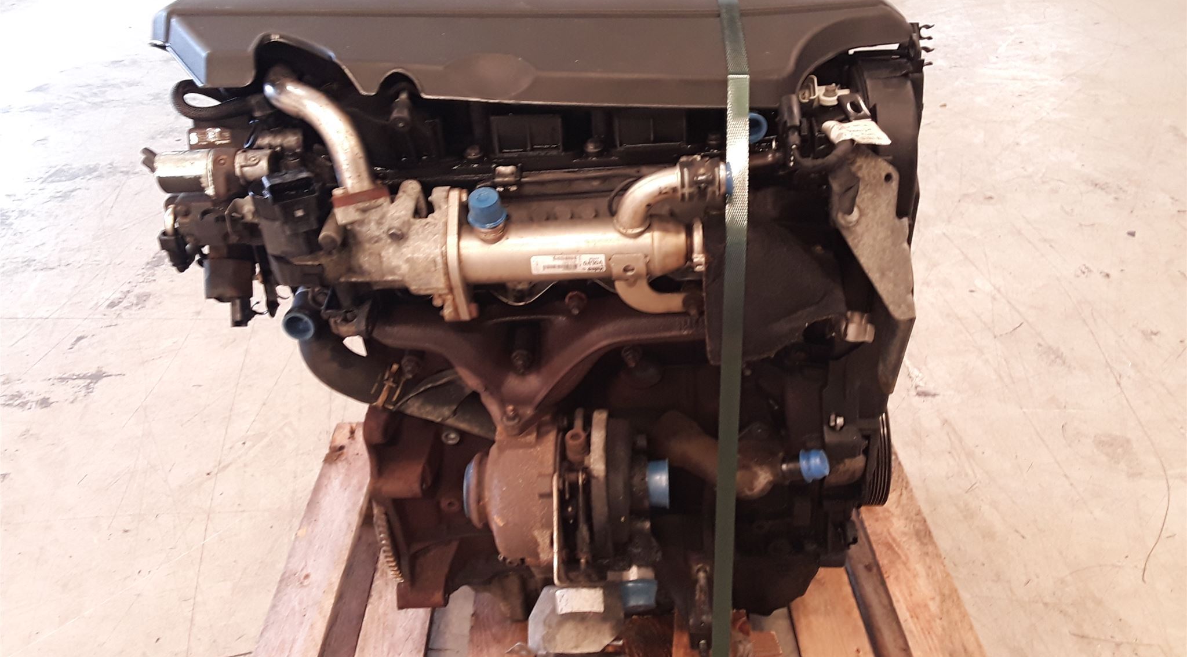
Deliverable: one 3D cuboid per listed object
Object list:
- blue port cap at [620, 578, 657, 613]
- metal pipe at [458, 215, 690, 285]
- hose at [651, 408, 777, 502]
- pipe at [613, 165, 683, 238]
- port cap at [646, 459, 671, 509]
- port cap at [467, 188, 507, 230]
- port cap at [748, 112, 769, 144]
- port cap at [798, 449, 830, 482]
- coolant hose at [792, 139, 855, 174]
[{"bbox_3d":[0.045,0.256,0.920,0.035,0.035,0.031,-1,72,0],"label":"blue port cap"},{"bbox_3d":[-0.015,-0.063,0.778,0.187,0.050,0.050,-3,32,1],"label":"metal pipe"},{"bbox_3d":[0.110,0.115,0.875,0.118,0.066,0.055,-1,31,1],"label":"hose"},{"bbox_3d":[0.042,-0.098,0.735,0.054,0.052,0.023,-1,31,1],"label":"pipe"},{"bbox_3d":[0.054,0.129,0.800,0.021,0.042,0.042,-1,31,2],"label":"port cap"},{"bbox_3d":[-0.085,-0.095,0.757,0.031,0.020,0.031,-7,44,3],"label":"port cap"},{"bbox_3d":[0.122,-0.155,0.742,0.025,0.025,0.018,-1,27,-2],"label":"port cap"},{"bbox_3d":[0.202,0.126,0.875,0.024,0.030,0.030,-17,30,20],"label":"port cap"},{"bbox_3d":[0.188,-0.141,0.785,0.054,0.025,0.026,-3,32,1],"label":"coolant hose"}]

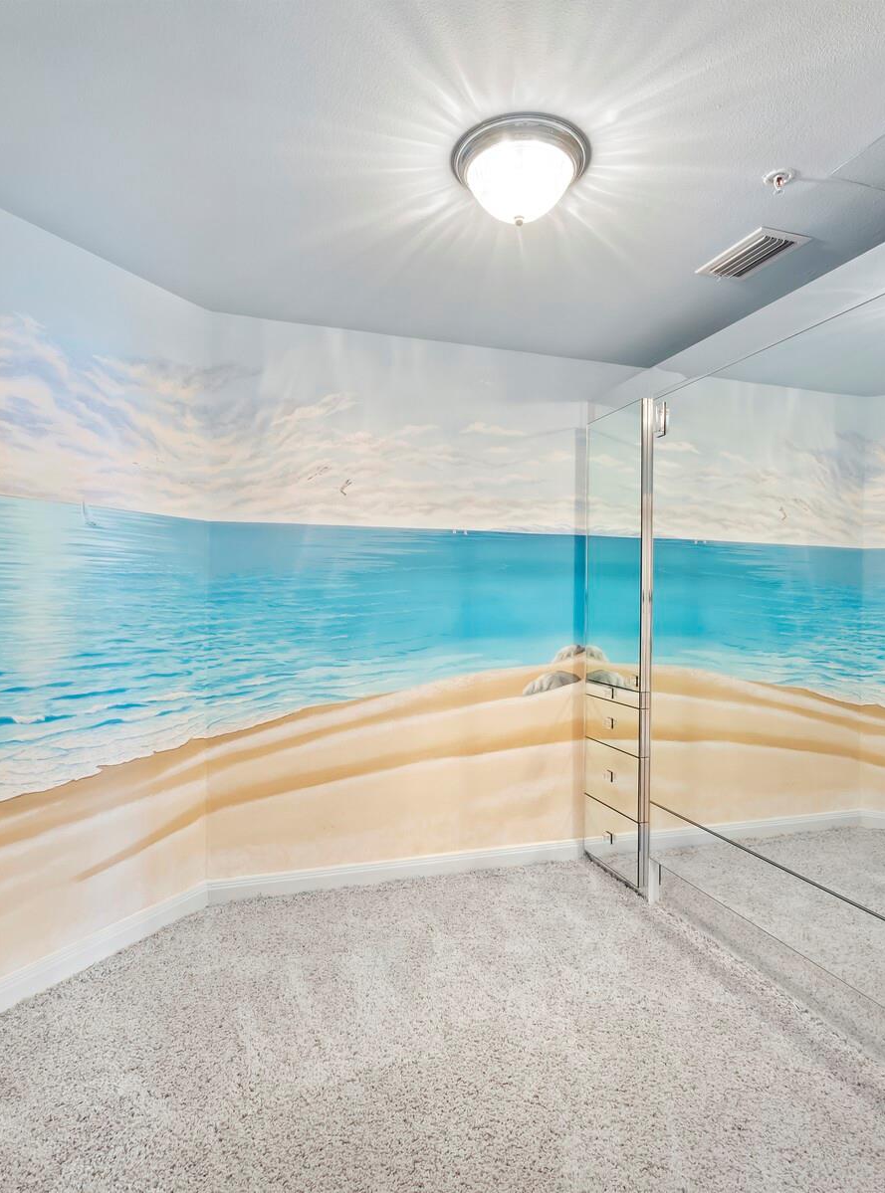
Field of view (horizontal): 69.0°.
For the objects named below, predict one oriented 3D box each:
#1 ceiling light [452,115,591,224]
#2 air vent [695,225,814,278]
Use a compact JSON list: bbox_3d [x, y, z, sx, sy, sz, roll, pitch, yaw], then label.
[{"bbox_3d":[0.197,-1.031,1.647,0.355,0.164,0.355,1,0,0],"label":"ceiling light"},{"bbox_3d":[0.995,-1.093,2.074,0.191,0.020,0.286,1,0,-18],"label":"air vent"}]

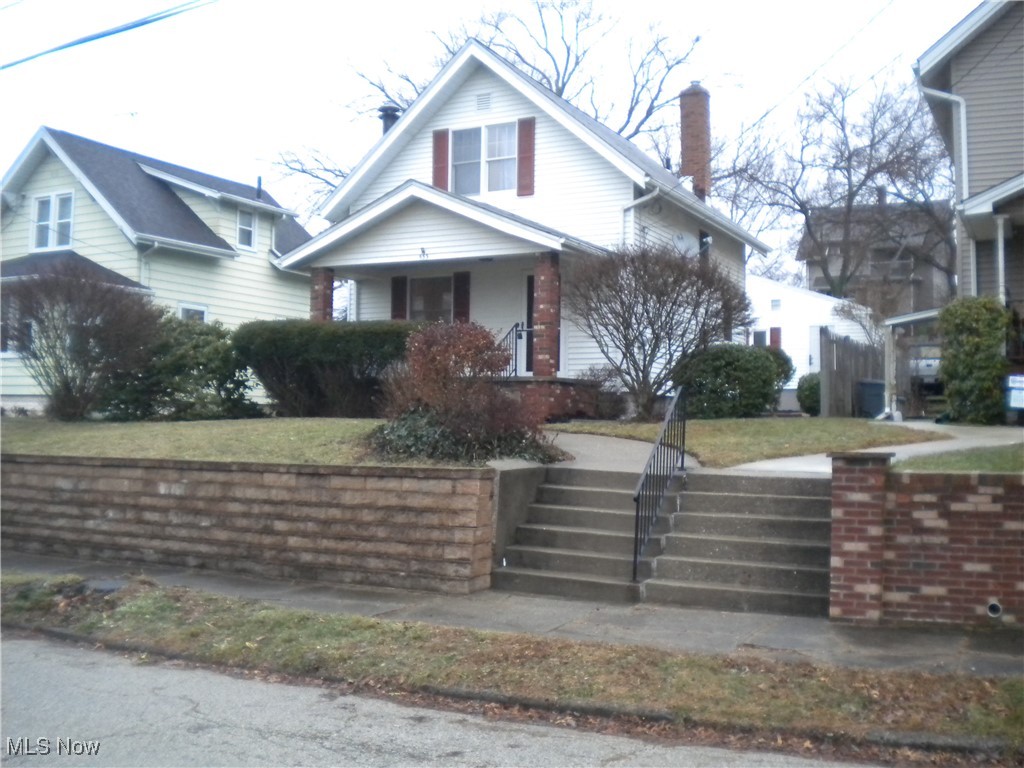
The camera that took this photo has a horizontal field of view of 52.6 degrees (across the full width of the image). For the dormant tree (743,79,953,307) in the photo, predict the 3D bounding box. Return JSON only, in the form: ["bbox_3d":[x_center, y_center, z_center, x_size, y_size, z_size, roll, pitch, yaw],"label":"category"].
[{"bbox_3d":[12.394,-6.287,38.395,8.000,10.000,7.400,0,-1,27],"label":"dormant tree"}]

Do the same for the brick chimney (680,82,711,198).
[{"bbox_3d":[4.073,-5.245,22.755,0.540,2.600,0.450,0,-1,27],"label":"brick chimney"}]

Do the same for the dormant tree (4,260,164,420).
[{"bbox_3d":[-8.258,-0.821,20.000,3.000,3.100,2.800,0,-1,27],"label":"dormant tree"}]

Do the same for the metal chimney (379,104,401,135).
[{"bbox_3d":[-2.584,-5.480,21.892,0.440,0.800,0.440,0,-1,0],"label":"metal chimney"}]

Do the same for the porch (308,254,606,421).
[{"bbox_3d":[-0.980,-0.785,19.042,4.970,2.790,2.500,0,-1,27],"label":"porch"}]

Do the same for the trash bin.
[{"bbox_3d":[8.217,0.342,23.600,0.660,0.920,0.660,0,-1,27],"label":"trash bin"}]

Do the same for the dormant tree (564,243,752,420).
[{"bbox_3d":[2.391,-0.841,16.900,3.000,2.950,2.800,0,-1,27],"label":"dormant tree"}]

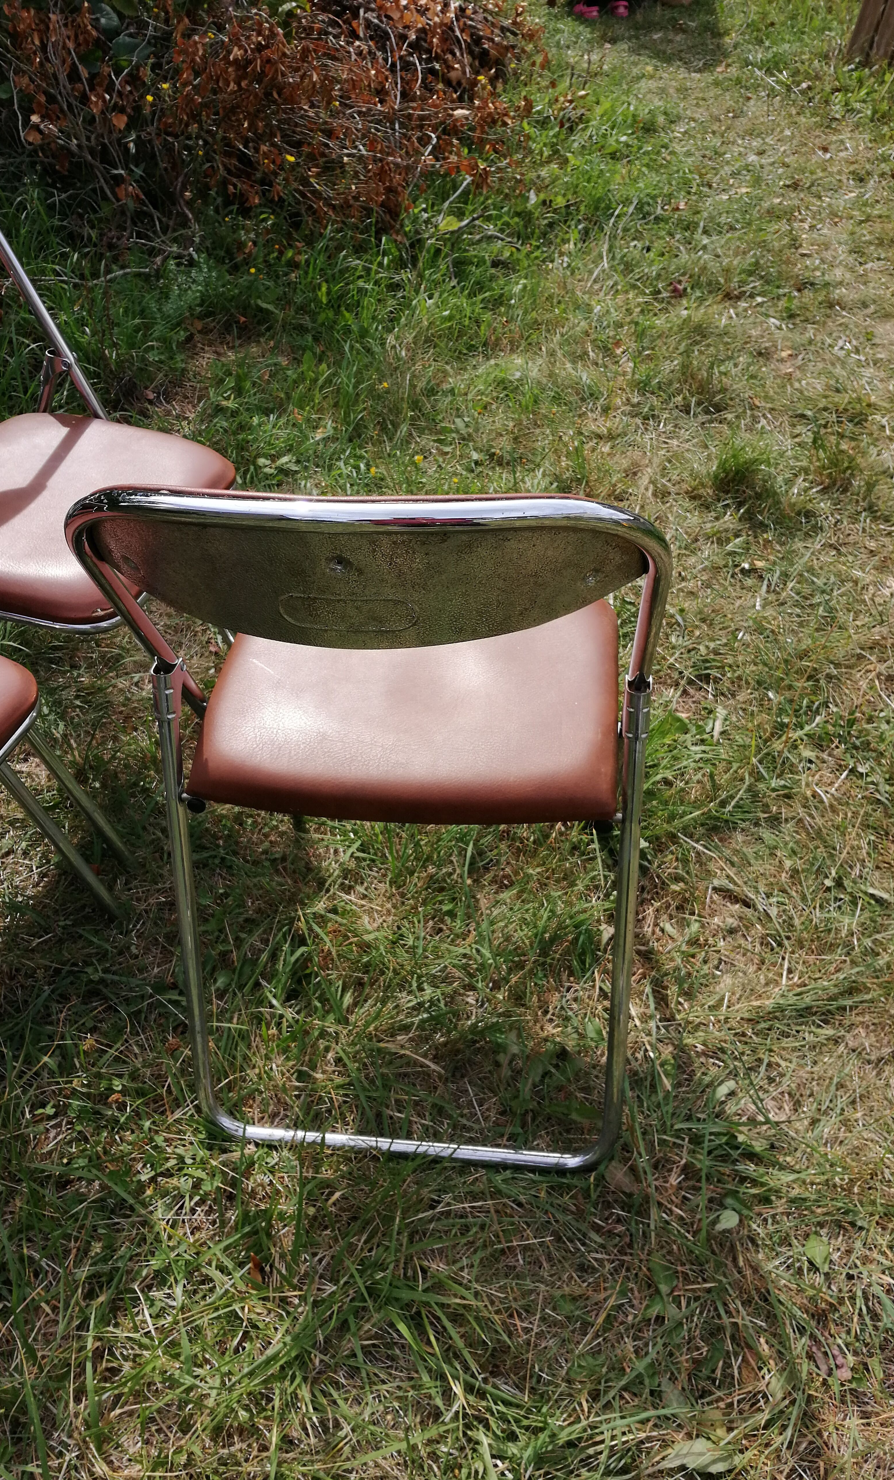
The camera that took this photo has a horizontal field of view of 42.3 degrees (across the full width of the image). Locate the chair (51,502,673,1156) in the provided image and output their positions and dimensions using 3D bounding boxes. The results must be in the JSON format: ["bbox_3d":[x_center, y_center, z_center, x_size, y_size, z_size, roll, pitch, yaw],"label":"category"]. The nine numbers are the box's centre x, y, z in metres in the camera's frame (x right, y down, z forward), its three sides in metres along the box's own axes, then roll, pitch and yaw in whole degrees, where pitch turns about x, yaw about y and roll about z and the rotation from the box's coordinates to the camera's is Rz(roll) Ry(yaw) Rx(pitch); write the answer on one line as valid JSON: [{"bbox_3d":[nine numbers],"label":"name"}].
[{"bbox_3d":[-0.030,-0.009,1.200,0.453,0.788,0.505,3,40,6],"label":"chair"}]

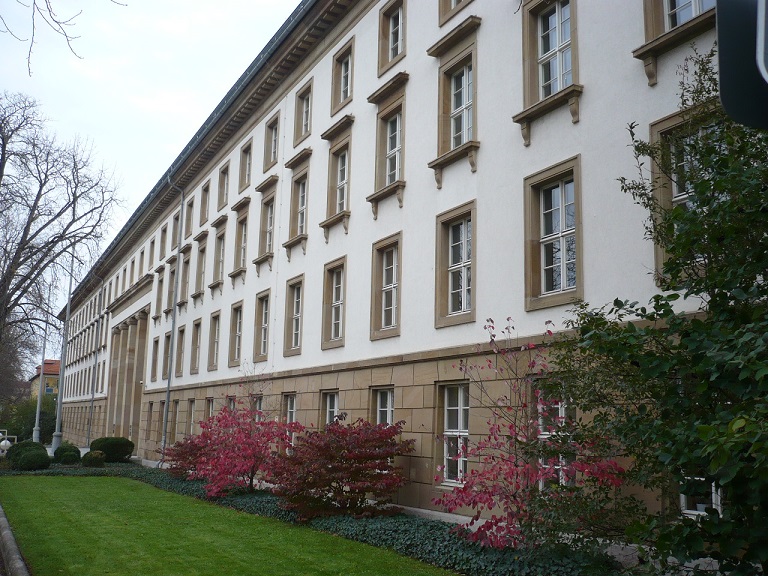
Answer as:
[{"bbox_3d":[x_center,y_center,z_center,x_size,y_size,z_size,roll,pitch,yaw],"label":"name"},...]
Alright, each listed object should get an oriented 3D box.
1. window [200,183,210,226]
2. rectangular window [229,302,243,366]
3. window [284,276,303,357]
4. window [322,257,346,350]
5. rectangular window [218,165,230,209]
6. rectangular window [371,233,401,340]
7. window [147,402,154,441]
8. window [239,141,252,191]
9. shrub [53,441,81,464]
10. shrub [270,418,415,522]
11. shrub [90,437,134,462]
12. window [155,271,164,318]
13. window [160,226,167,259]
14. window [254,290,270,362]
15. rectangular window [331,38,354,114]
[{"bbox_3d":[-8.832,-4.197,39.123,0.300,2.089,1.637,6,-11,-27],"label":"window"},{"bbox_3d":[-6.033,1.936,32.263,0.280,2.689,1.662,6,-11,-27],"label":"rectangular window"},{"bbox_3d":[-3.062,1.024,27.544,0.278,2.800,1.739,6,-11,-27],"label":"window"},{"bbox_3d":[-1.345,0.491,23.212,0.300,2.660,1.637,6,-11,-27],"label":"window"},{"bbox_3d":[-7.732,-4.957,38.133,0.259,2.220,1.694,6,-11,-27],"label":"rectangular window"},{"bbox_3d":[0.147,0.004,20.451,0.280,2.689,1.662,6,-11,-27],"label":"rectangular window"},{"bbox_3d":[-13.888,8.014,46.466,0.280,2.364,1.362,6,-11,-27],"label":"window"},{"bbox_3d":[-6.116,-5.462,35.042,0.259,2.220,1.694,6,-11,-27],"label":"window"},{"bbox_3d":[-15.333,8.017,37.500,1.350,1.150,1.400,6,-11,-27],"label":"shrub"},{"bbox_3d":[-0.808,3.603,15.500,2.700,2.150,2.700,1,-10,0],"label":"shrub"},{"bbox_3d":[-14.335,8.554,41.000,2.300,1.450,2.100,6,-11,-27],"label":"shrub"},{"bbox_3d":[-14.389,0.438,49.844,0.509,3.283,2.045,6,-11,-27],"label":"window"},{"bbox_3d":[-13.587,-2.822,48.291,0.280,2.065,1.631,6,-11,-27],"label":"window"},{"bbox_3d":[-4.488,1.453,29.310,0.280,2.689,1.662,6,-11,-27],"label":"window"},{"bbox_3d":[-1.168,-6.592,24.461,0.300,2.089,1.637,6,-11,-27],"label":"rectangular window"}]

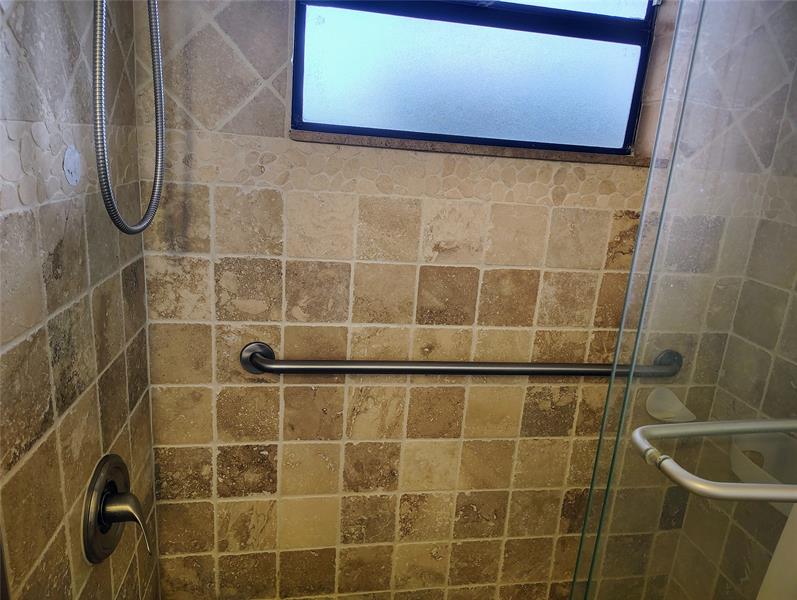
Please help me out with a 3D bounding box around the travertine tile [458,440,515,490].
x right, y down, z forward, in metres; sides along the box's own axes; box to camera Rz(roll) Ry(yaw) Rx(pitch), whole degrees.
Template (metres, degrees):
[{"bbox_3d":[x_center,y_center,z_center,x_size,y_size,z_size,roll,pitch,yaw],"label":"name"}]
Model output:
[{"bbox_3d":[0.238,0.443,1.484,0.147,0.148,0.012,2,15,-9],"label":"travertine tile"}]

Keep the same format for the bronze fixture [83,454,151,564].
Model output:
[{"bbox_3d":[-0.493,0.380,1.002,0.078,0.199,0.186,2,15,-9],"label":"bronze fixture"}]

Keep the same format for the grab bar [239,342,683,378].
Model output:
[{"bbox_3d":[0.201,0.161,1.357,1.148,0.081,0.070,2,15,-9],"label":"grab bar"}]

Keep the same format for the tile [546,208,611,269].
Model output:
[{"bbox_3d":[0.437,-0.148,1.351,0.148,0.146,0.012,2,15,-9],"label":"tile"}]

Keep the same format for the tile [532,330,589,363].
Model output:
[{"bbox_3d":[0.410,0.150,1.430,0.147,0.148,0.012,2,15,-9],"label":"tile"}]

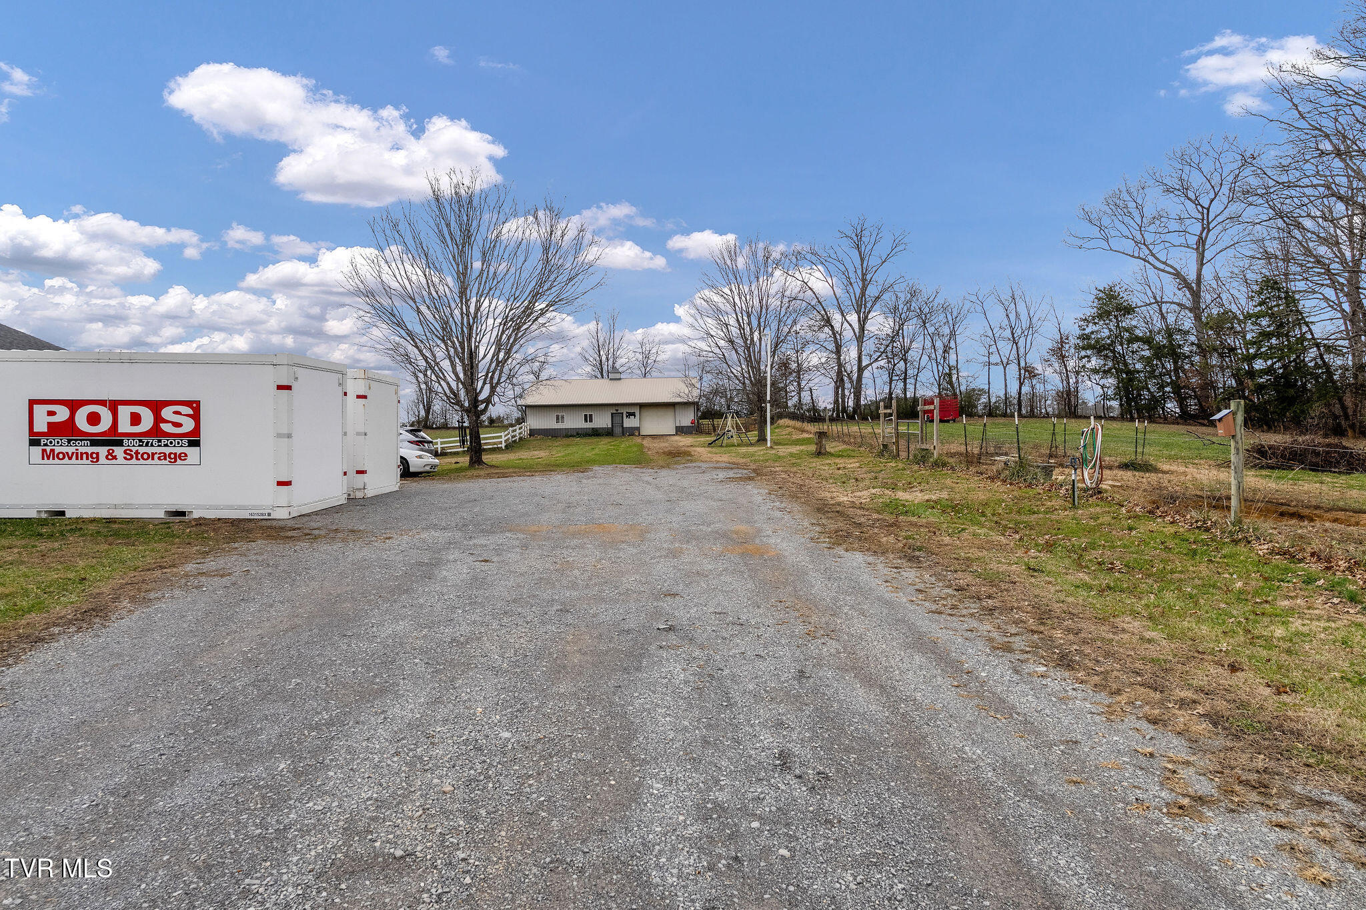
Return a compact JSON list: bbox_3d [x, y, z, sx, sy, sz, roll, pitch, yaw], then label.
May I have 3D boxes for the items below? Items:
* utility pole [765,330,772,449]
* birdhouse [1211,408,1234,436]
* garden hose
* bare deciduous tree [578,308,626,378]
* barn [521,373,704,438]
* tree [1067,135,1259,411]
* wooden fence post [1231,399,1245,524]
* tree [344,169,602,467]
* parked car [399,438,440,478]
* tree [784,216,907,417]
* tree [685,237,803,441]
[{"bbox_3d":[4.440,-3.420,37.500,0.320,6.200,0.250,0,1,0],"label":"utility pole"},{"bbox_3d":[7.470,-0.450,9.980,0.240,0.400,0.180,0,1,0],"label":"birdhouse"},{"bbox_3d":[8.280,0.000,14.600,0.400,1.340,0.280,0,1,0],"label":"garden hose"},{"bbox_3d":[-9.700,-10.400,87.000,6.200,14.300,6.000,0,1,0],"label":"bare deciduous tree"},{"bbox_3d":[-6.300,-4.800,67.500,15.200,6.000,12.600,0,1,0],"label":"barn"},{"bbox_3d":[36.800,-13.500,55.000,12.800,21.400,12.400,0,1,0],"label":"tree"},{"bbox_3d":[7.700,0.080,10.000,0.150,1.740,0.150,0,1,0],"label":"wooden fence post"},{"bbox_3d":[-6.950,-4.600,24.000,8.500,9.950,8.300,0,1,0],"label":"tree"},{"bbox_3d":[-9.600,-0.050,21.800,4.550,1.400,1.720,0,1,0],"label":"parked car"},{"bbox_3d":[17.600,-14.900,77.000,12.800,21.600,12.000,0,1,0],"label":"tree"},{"bbox_3d":[4.150,-7.550,47.000,7.800,13.500,7.600,0,1,0],"label":"tree"}]

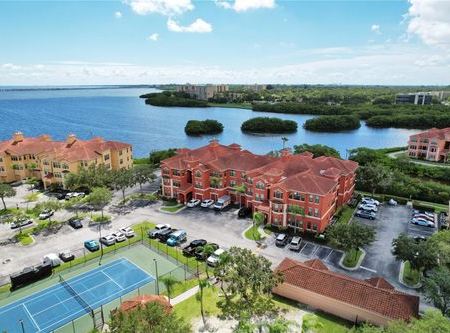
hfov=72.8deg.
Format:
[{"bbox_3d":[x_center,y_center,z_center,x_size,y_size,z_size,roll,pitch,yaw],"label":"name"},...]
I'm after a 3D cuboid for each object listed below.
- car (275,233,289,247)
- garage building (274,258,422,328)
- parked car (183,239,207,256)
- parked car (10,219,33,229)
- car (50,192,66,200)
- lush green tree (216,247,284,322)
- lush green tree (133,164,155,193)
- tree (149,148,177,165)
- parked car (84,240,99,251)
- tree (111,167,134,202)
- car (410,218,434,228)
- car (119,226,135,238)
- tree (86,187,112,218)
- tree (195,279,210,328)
[{"bbox_3d":[12.542,16.238,67.198,1.900,1.680,4.500,8,17,29],"label":"car"},{"bbox_3d":[18.140,19.410,47.890,20.800,4.550,7.200,9,17,30],"label":"garage building"},{"bbox_3d":[-6.073,16.920,63.309,1.950,1.850,5.500,13,20,40],"label":"parked car"},{"bbox_3d":[-49.523,14.038,74.587,4.800,1.500,1.850,-14,20,-43],"label":"parked car"},{"bbox_3d":[-49.381,8.814,95.133,1.850,1.500,4.600,5,15,16],"label":"car"},{"bbox_3d":[3.760,17.467,48.909,10.300,8.200,10.300,0,15,0],"label":"lush green tree"},{"bbox_3d":[-25.106,4.714,95.113,6.800,9.100,6.800,0,15,0],"label":"lush green tree"},{"bbox_3d":[-26.660,-4.921,137.963,12.290,7.240,10.450,0,15,0],"label":"tree"},{"bbox_3d":[-29.019,17.167,66.574,4.100,1.480,1.800,13,20,40],"label":"parked car"},{"bbox_3d":[-29.921,5.934,89.677,7.100,9.900,7.100,0,15,0],"label":"tree"},{"bbox_3d":[49.029,13.970,75.597,4.750,1.450,1.830,8,17,29],"label":"car"},{"bbox_3d":[-23.275,14.956,72.093,1.820,1.450,4.550,-13,20,-41],"label":"car"},{"bbox_3d":[-32.928,9.689,80.882,6.800,8.600,6.400,0,15,0],"label":"tree"},{"bbox_3d":[-3.000,19.716,43.855,2.300,8.200,2.300,0,15,0],"label":"tree"}]

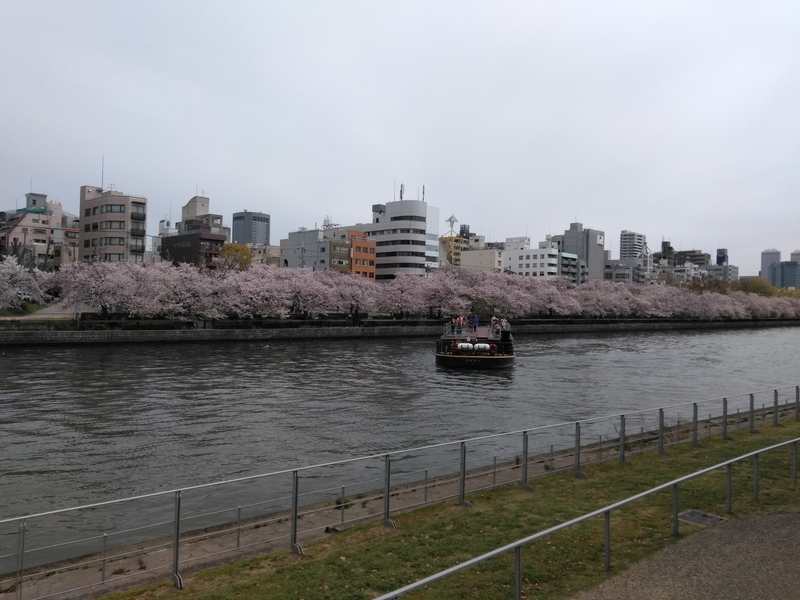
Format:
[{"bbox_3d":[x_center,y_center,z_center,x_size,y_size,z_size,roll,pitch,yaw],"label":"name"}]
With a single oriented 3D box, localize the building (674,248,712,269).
[{"bbox_3d":[221.713,-13.256,453.141,20.810,44.520,16.600,1,0,41],"label":"building"}]

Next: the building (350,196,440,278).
[{"bbox_3d":[-2.250,-12.746,187.641,27.380,32.330,12.560,1,0,40],"label":"building"}]

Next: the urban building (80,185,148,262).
[{"bbox_3d":[-59.044,-10.537,123.929,16.910,25.090,6.250,1,0,41],"label":"urban building"}]

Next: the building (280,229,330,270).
[{"bbox_3d":[-23.353,-7.822,167.686,20.610,21.450,7.700,1,0,41],"label":"building"}]

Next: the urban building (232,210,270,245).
[{"bbox_3d":[-296.395,-85.870,1207.050,52.120,170.690,52.150,1,0,43],"label":"urban building"}]

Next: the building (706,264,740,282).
[{"bbox_3d":[230.592,-6.922,427.787,12.060,32.120,31.840,1,0,43],"label":"building"}]

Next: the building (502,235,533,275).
[{"bbox_3d":[44.162,-9.081,222.870,8.680,27.220,5.360,1,0,40],"label":"building"}]

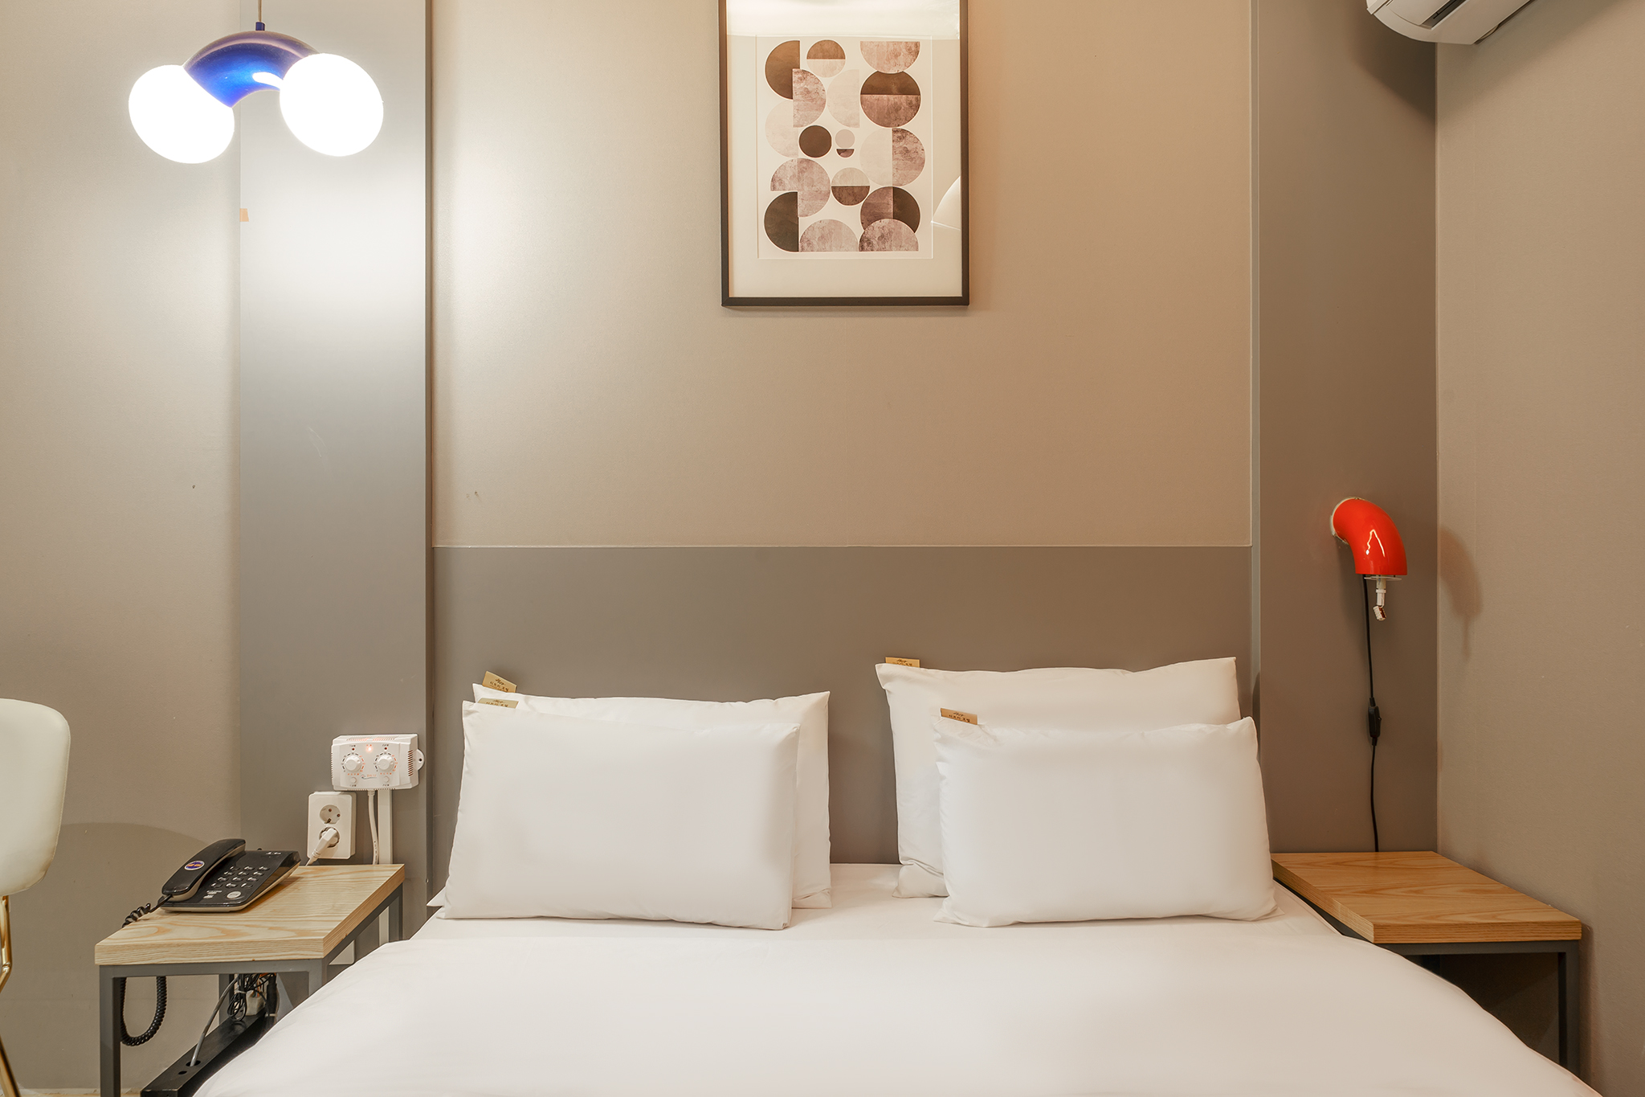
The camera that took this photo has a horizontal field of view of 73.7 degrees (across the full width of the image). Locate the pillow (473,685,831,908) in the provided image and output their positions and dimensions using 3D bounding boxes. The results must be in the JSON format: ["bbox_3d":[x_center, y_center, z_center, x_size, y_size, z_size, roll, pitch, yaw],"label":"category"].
[{"bbox_3d":[-0.325,0.439,1.965,0.685,0.410,0.140,0,-25,1],"label":"pillow"}]

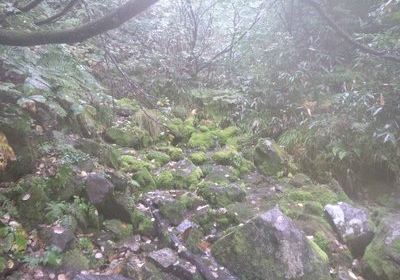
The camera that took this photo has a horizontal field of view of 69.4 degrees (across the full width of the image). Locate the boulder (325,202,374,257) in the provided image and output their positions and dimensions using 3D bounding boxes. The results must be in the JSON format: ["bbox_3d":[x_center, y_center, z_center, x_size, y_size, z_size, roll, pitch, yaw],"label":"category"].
[{"bbox_3d":[1.656,0.991,3.200,0.537,0.555,0.430,0,7,0],"label":"boulder"}]

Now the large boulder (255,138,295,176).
[{"bbox_3d":[1.411,0.327,5.400,0.708,0.646,0.647,0,7,0],"label":"large boulder"}]

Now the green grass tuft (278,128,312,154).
[{"bbox_3d":[1.653,0.009,5.000,0.571,0.460,0.500,0,6,0],"label":"green grass tuft"}]

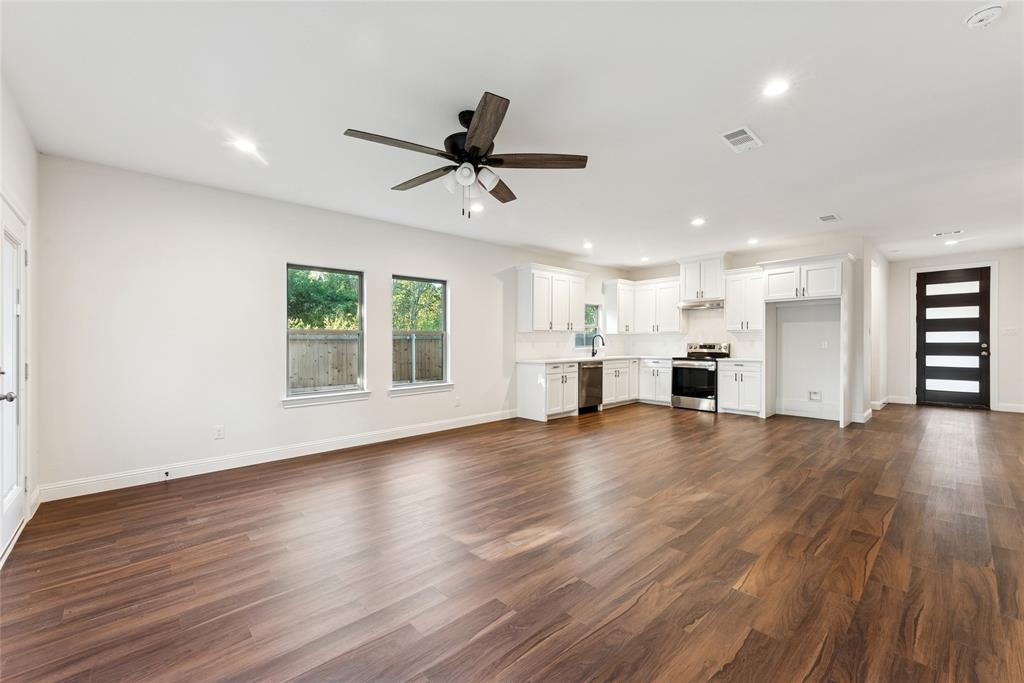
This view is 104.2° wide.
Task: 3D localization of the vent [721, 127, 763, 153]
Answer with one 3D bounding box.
[{"bbox_3d":[1.742,-1.511,3.019,0.390,0.020,0.180,0,0,-41],"label":"vent"}]

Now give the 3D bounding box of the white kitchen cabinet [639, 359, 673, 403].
[{"bbox_3d":[2.951,0.745,7.750,0.600,0.820,0.660,0,0,-42],"label":"white kitchen cabinet"}]

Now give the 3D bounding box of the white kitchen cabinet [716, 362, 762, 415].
[{"bbox_3d":[3.931,0.765,6.670,0.620,0.890,0.670,0,0,-41],"label":"white kitchen cabinet"}]

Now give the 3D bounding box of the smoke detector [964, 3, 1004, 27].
[{"bbox_3d":[2.168,-1.499,1.829,0.130,0.045,0.130,0,0,-41],"label":"smoke detector"}]

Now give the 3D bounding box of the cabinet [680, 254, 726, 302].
[{"bbox_3d":[3.523,-1.119,7.291,0.390,0.800,0.780,0,0,-41],"label":"cabinet"}]

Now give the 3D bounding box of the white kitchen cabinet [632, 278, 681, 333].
[{"bbox_3d":[2.968,-0.690,7.963,0.330,1.030,0.950,0,0,-42],"label":"white kitchen cabinet"}]

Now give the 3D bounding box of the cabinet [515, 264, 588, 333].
[{"bbox_3d":[0.727,-0.681,6.795,1.360,1.050,0.345,0,0,-42],"label":"cabinet"}]

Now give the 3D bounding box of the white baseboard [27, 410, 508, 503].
[{"bbox_3d":[-1.796,1.182,4.799,5.040,0.138,0.018,0,0,-41],"label":"white baseboard"}]

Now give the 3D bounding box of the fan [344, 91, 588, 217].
[{"bbox_3d":[-0.278,-1.167,2.647,1.480,0.640,1.480,0,0,-42],"label":"fan"}]

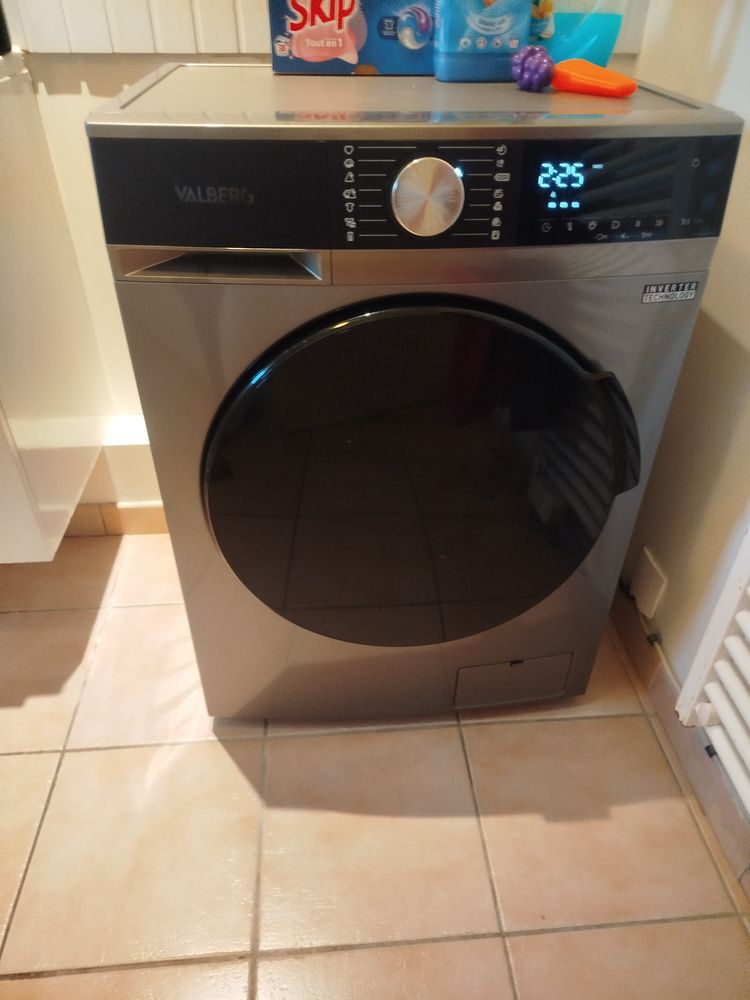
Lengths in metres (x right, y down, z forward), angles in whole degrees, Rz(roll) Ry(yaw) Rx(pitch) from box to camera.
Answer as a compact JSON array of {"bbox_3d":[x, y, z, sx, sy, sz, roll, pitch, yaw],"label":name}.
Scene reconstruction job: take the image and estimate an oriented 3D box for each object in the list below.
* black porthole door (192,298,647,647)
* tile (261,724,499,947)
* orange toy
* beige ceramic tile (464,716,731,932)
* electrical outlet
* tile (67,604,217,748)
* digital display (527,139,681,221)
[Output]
[{"bbox_3d":[0.054,-0.005,0.830,0.505,0.487,0.060,-2,36,-4],"label":"black porthole door"},{"bbox_3d":[-0.006,0.457,0.972,0.302,0.012,0.302,-2,36,-4],"label":"tile"},{"bbox_3d":[0.247,-0.470,0.771,0.097,0.033,0.045,19,40,24],"label":"orange toy"},{"bbox_3d":[0.298,0.445,0.993,0.302,0.012,0.302,-2,36,-4],"label":"beige ceramic tile"},{"bbox_3d":[0.435,0.130,1.101,0.018,0.090,0.078,-2,36,-4],"label":"electrical outlet"},{"bbox_3d":[-0.335,0.290,1.197,0.302,0.012,0.302,-2,36,-4],"label":"tile"},{"bbox_3d":[0.212,-0.301,0.653,0.150,0.074,0.012,-2,36,-4],"label":"digital display"}]

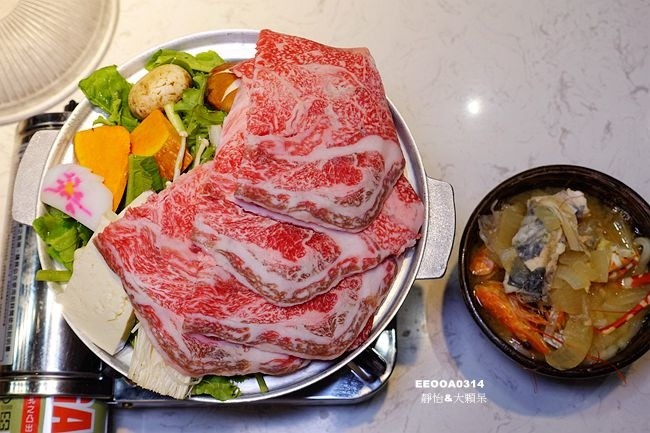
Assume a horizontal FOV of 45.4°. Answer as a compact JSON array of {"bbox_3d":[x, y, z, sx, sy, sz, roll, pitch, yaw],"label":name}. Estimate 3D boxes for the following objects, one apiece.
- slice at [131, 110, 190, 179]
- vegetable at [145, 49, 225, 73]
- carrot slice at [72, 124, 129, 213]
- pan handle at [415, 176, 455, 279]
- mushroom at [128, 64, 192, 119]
[{"bbox_3d":[-0.102,-0.044,0.486,0.022,0.022,0.041,-35,75,-10],"label":"slice"},{"bbox_3d":[-0.090,-0.099,0.500,0.049,0.013,0.021,-6,72,-2],"label":"vegetable"},{"bbox_3d":[-0.136,-0.030,0.479,0.033,0.018,0.053,-7,72,-2],"label":"carrot slice"},{"bbox_3d":[0.065,0.007,0.458,0.020,0.008,0.062,7,72,2],"label":"pan handle"},{"bbox_3d":[-0.103,-0.078,0.488,0.037,0.025,0.027,-36,75,-11],"label":"mushroom"}]

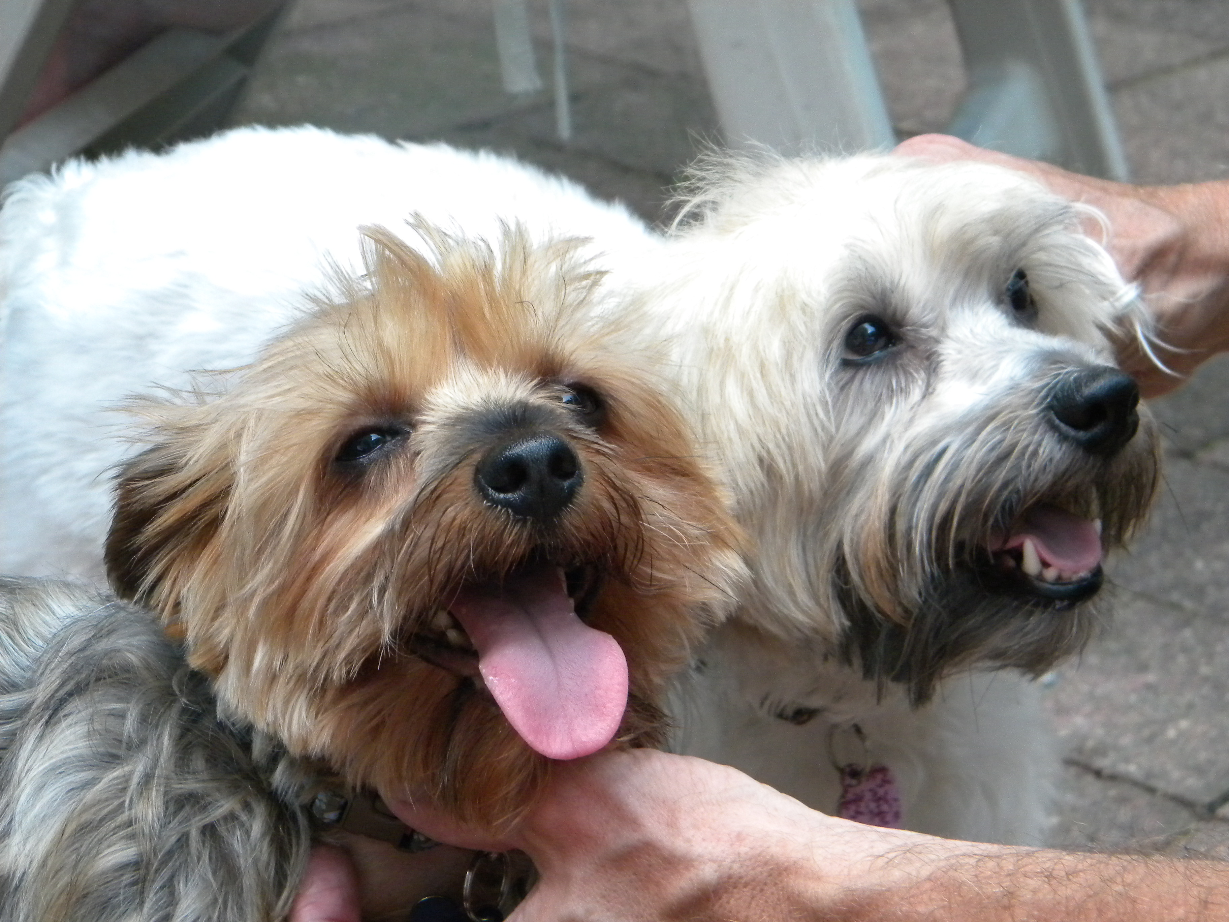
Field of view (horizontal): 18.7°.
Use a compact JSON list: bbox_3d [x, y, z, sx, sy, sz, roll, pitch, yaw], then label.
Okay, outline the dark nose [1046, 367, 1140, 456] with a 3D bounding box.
[{"bbox_3d":[0.141,-0.015,1.100,0.029,0.025,0.023,-15,19,-39],"label":"dark nose"}]

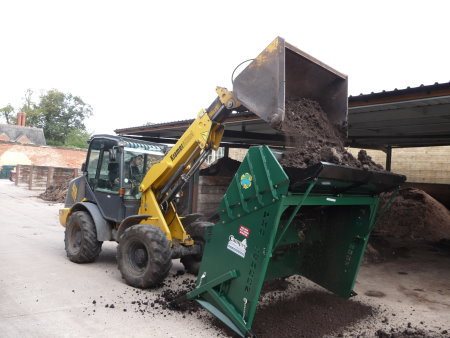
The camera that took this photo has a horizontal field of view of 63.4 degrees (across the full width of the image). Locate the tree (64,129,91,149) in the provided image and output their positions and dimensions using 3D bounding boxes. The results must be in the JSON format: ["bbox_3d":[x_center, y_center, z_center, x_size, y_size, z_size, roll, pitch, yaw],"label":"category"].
[{"bbox_3d":[-25.000,-2.400,62.000,5.000,8.800,5.000,3,-1,-22],"label":"tree"}]

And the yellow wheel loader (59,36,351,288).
[{"bbox_3d":[-0.930,0.250,6.700,5.700,3.500,1.850,2,-2,42],"label":"yellow wheel loader"}]

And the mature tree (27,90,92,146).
[{"bbox_3d":[-32.800,-6.800,72.000,13.000,17.200,12.000,4,-1,-24],"label":"mature tree"}]

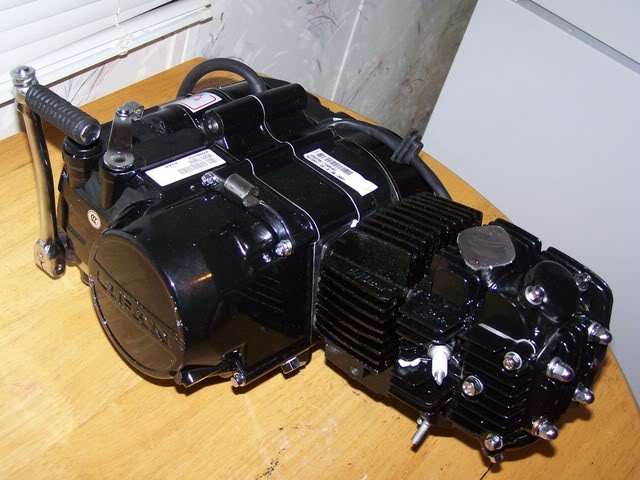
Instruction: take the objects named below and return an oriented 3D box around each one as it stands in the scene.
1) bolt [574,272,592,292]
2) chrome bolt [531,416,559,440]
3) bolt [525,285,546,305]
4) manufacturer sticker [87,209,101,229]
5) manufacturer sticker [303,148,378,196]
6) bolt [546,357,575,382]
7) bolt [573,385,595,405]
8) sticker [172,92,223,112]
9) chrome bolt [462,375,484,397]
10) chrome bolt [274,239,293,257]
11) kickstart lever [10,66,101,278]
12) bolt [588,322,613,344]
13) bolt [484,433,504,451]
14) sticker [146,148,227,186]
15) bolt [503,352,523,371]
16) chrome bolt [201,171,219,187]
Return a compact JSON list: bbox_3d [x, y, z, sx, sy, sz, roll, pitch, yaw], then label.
[{"bbox_3d":[0.170,0.027,0.609,0.011,0.008,0.011,-27,80,-39],"label":"bolt"},{"bbox_3d":[0.144,0.121,0.606,0.014,0.012,0.012,26,38,37],"label":"chrome bolt"},{"bbox_3d":[0.134,0.034,0.585,0.013,0.008,0.013,-27,80,-39],"label":"bolt"},{"bbox_3d":[-0.166,-0.016,0.695,0.001,0.015,0.015,-27,59,-39],"label":"manufacturer sticker"},{"bbox_3d":[0.017,-0.054,0.742,0.061,0.002,0.019,37,42,28],"label":"manufacturer sticker"},{"bbox_3d":[0.155,0.084,0.609,0.016,0.014,0.014,25,36,36],"label":"bolt"},{"bbox_3d":[0.185,0.108,0.659,0.014,0.013,0.013,25,36,36],"label":"bolt"},{"bbox_3d":[-0.101,-0.114,0.772,0.031,0.004,0.031,32,40,32],"label":"sticker"},{"bbox_3d":[0.102,0.097,0.628,0.013,0.013,0.009,41,44,25],"label":"chrome bolt"},{"bbox_3d":[-0.026,0.005,0.685,0.013,0.013,0.009,41,44,25],"label":"chrome bolt"},{"bbox_3d":[-0.203,-0.036,0.756,0.124,0.193,0.039,25,36,36],"label":"kickstart lever"},{"bbox_3d":[0.181,0.060,0.609,0.014,0.012,0.012,26,38,37],"label":"bolt"},{"bbox_3d":[0.112,0.129,0.603,0.011,0.011,0.009,26,38,37],"label":"bolt"},{"bbox_3d":[-0.097,-0.053,0.685,0.020,0.001,0.060,37,44,29],"label":"sticker"},{"bbox_3d":[0.122,0.077,0.597,0.013,0.013,0.008,41,44,25],"label":"bolt"},{"bbox_3d":[-0.081,-0.045,0.691,0.011,0.011,0.009,26,38,37],"label":"chrome bolt"}]

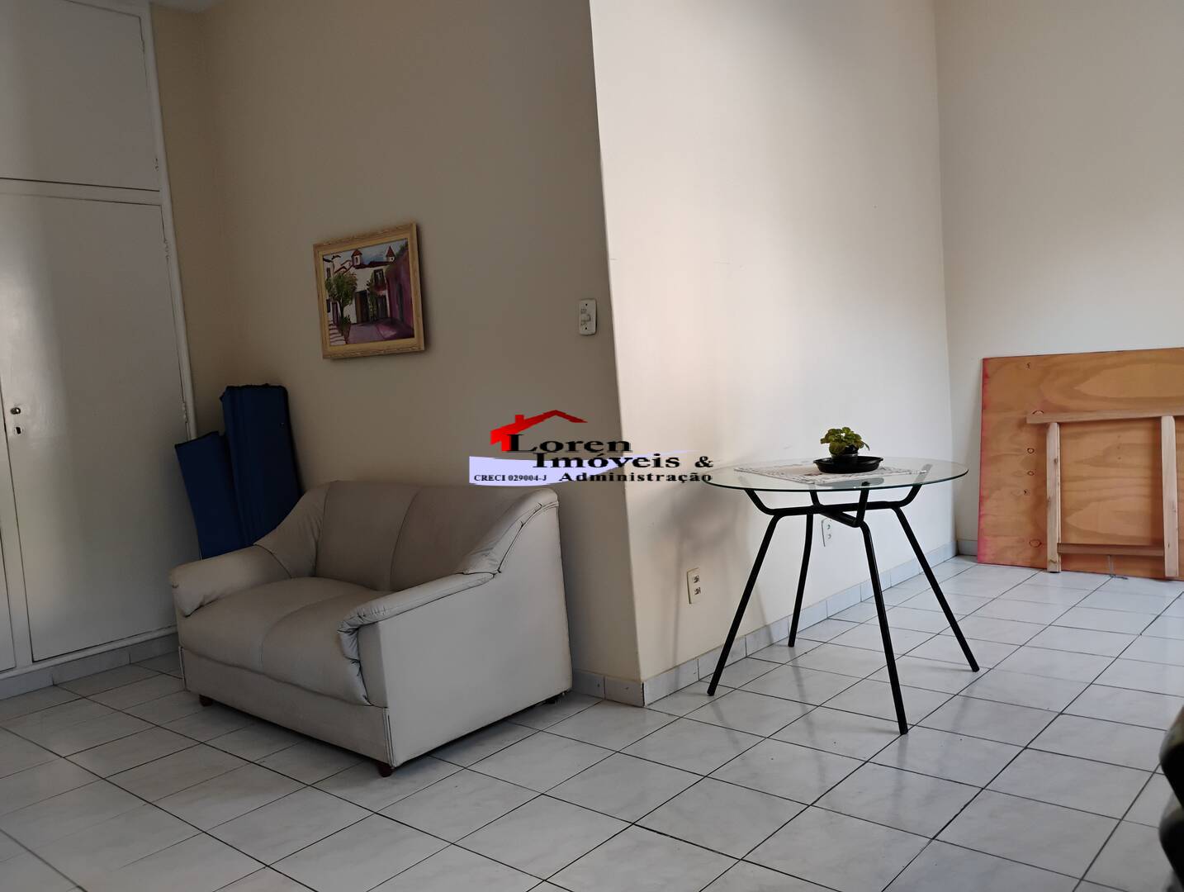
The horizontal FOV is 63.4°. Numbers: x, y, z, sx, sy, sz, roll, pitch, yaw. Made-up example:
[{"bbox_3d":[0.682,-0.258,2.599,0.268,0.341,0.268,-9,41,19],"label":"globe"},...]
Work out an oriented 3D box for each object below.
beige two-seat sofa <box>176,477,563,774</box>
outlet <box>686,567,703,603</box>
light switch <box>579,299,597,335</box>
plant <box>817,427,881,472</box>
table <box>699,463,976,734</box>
[{"bbox_3d":[-0.871,0.578,3.562,1.370,0.785,0.810,0,6,42],"label":"beige two-seat sofa"},{"bbox_3d":[0.374,0.502,3.450,0.012,0.117,0.073,-1,6,42],"label":"outlet"},{"bbox_3d":[-0.015,-0.429,3.199,0.072,0.118,0.013,-1,6,42],"label":"light switch"},{"bbox_3d":[0.875,0.008,3.282,0.232,0.146,0.232,-3,4,15],"label":"plant"},{"bbox_3d":[0.865,0.468,3.392,0.905,0.762,0.905,-1,6,41],"label":"table"}]

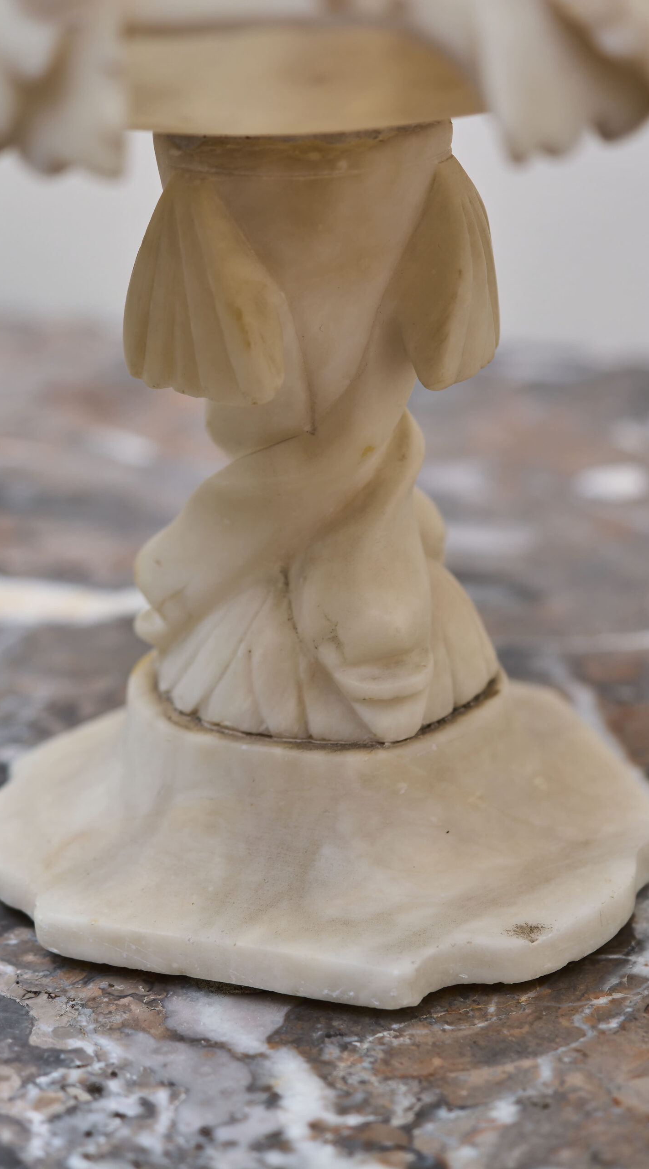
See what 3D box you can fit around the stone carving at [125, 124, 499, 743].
[{"bbox_3d":[-0.003,-0.039,0.514,0.082,0.129,0.081,-2,20,0],"label":"stone carving"}]

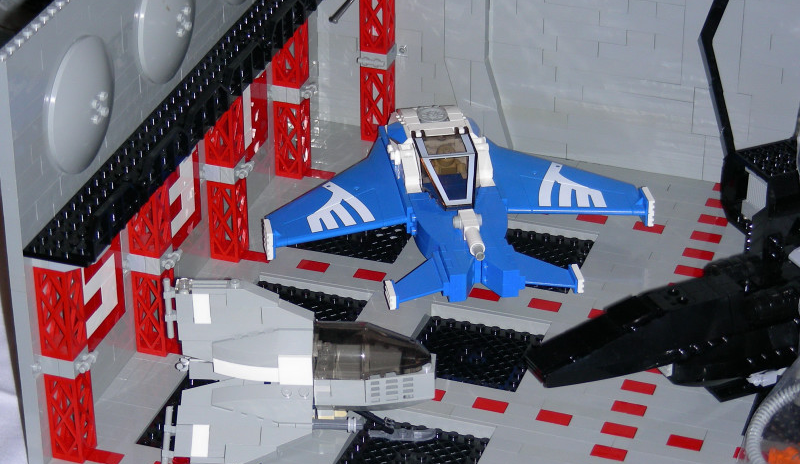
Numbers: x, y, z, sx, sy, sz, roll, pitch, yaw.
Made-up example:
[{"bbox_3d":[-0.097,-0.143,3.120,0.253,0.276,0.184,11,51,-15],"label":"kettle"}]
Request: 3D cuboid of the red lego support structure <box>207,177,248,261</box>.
[{"bbox_3d":[-0.092,-0.009,1.227,0.016,0.048,0.016,9,32,16],"label":"red lego support structure"}]

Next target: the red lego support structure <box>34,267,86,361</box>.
[{"bbox_3d":[-0.154,0.034,1.041,0.016,0.048,0.016,9,32,16],"label":"red lego support structure"}]

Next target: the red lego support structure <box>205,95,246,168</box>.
[{"bbox_3d":[-0.092,-0.059,1.198,0.016,0.048,0.016,9,32,16],"label":"red lego support structure"}]

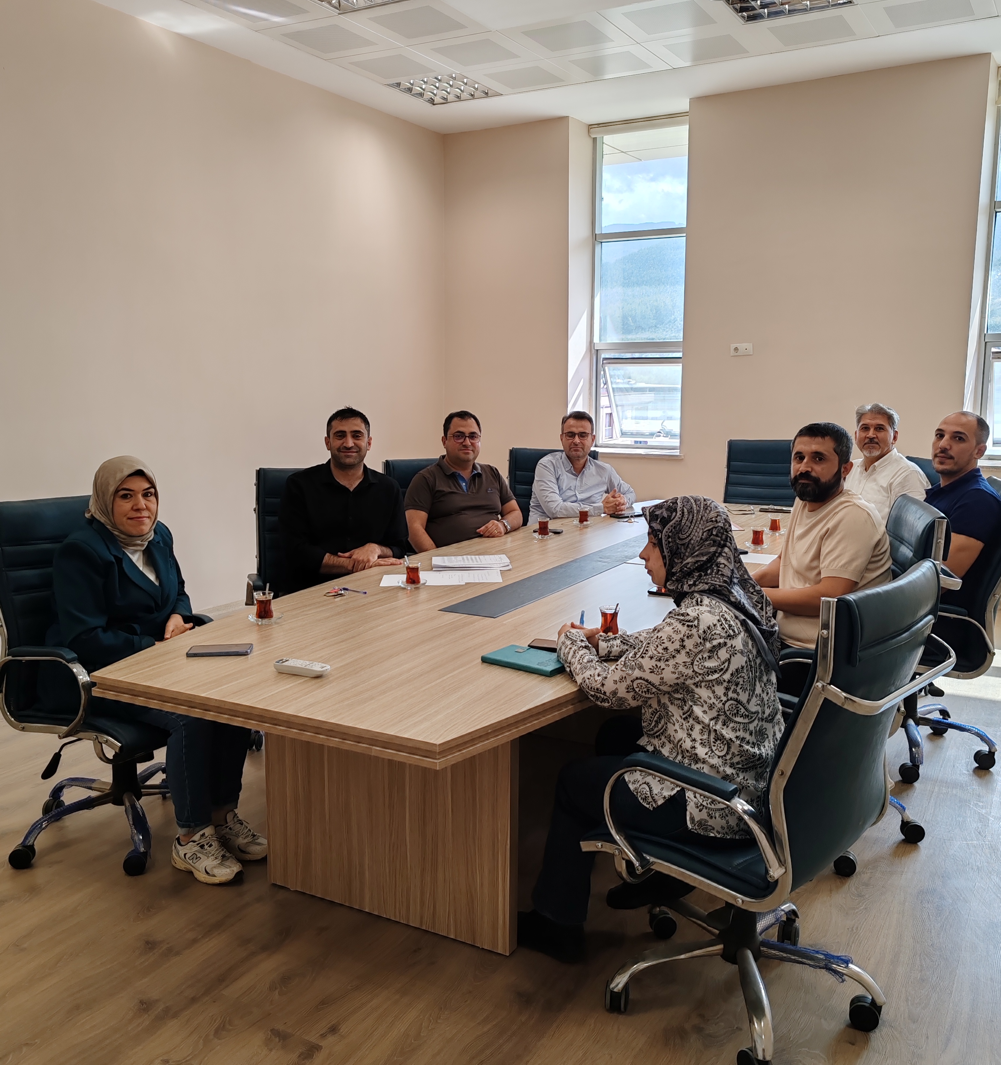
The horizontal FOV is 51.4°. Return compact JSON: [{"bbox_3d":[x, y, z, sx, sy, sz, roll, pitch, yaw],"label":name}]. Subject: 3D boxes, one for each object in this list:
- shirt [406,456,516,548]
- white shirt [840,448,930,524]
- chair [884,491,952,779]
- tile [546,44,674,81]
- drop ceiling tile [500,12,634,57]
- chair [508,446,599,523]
[{"bbox_3d":[-0.179,-0.027,4.656,0.500,0.560,0.330,-5,10,-32],"label":"shirt"},{"bbox_3d":[1.776,-0.071,4.845,0.500,0.620,0.330,7,11,39],"label":"white shirt"},{"bbox_3d":[1.070,0.454,3.346,0.700,1.080,0.620,1,9,6],"label":"chair"},{"bbox_3d":[0.675,-2.848,6.286,0.600,0.030,0.600,5,10,29],"label":"tile"},{"bbox_3d":[0.380,-2.782,5.793,0.600,0.030,0.600,5,10,29],"label":"drop ceiling tile"},{"bbox_3d":[0.217,0.126,5.463,0.620,1.080,0.700,2,9,13],"label":"chair"}]

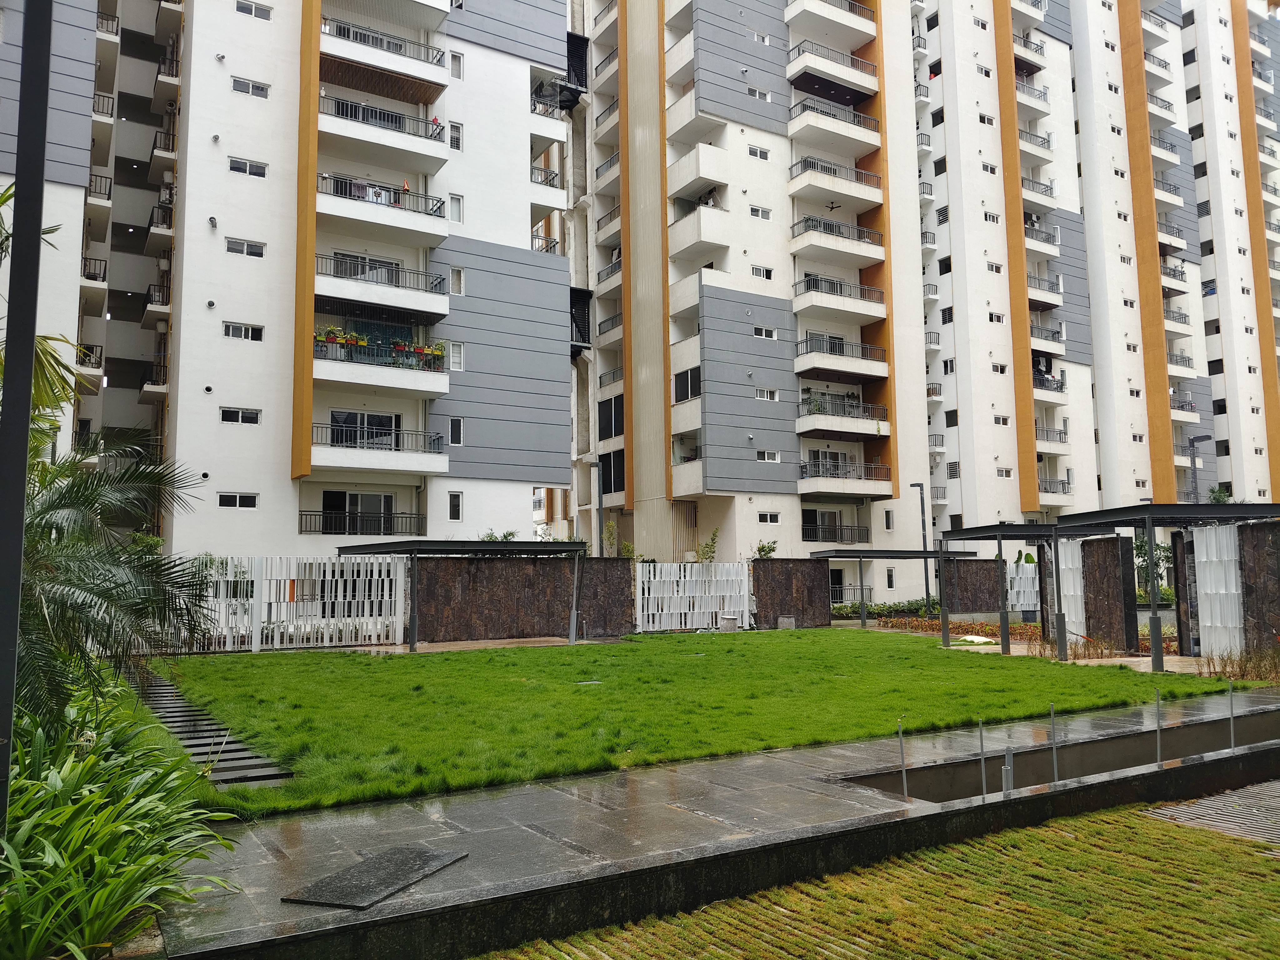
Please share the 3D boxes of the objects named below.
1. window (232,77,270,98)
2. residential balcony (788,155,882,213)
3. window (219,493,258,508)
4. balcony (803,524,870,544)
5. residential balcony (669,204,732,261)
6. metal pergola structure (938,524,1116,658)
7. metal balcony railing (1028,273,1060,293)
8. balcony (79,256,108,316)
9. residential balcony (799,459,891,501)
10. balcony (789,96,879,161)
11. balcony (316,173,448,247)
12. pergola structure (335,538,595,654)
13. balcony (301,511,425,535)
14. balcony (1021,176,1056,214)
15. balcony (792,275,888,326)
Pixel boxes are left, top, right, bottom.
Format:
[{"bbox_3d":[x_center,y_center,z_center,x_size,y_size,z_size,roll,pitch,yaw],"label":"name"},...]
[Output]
[{"bbox_3d":[-14.194,-14.293,35.095,1.333,0.576,0.121,3,-7,-32],"label":"window"},{"bbox_3d":[9.864,-14.833,48.541,4.880,1.400,1.600,3,-7,-31],"label":"residential balcony"},{"bbox_3d":[-13.985,0.731,33.502,1.367,0.530,0.121,3,-7,-32],"label":"window"},{"bbox_3d":[9.703,2.666,47.490,4.450,0.880,0.080,3,-8,-31],"label":"balcony"},{"bbox_3d":[2.845,-11.779,46.456,1.680,1.690,2.760,3,-7,-31],"label":"residential balcony"},{"bbox_3d":[8.237,2.308,20.471,2.550,2.570,2.500,0,-6,-10],"label":"metal pergola structure"},{"bbox_3d":[23.834,-11.615,57.641,3.182,0.797,0.697,3,-7,-32],"label":"metal balcony railing"},{"bbox_3d":[-19.566,-6.893,34.355,0.850,1.080,3.600,3,-8,-31],"label":"balcony"},{"bbox_3d":[9.969,0.005,46.947,5.000,1.500,1.720,3,-8,-31],"label":"residential balcony"},{"bbox_3d":[9.825,-17.810,48.871,4.880,1.390,1.600,3,-7,-31],"label":"balcony"},{"bbox_3d":[-9.743,-9.907,35.864,4.870,1.440,1.750,3,-7,-31],"label":"balcony"},{"bbox_3d":[-4.587,3.002,25.093,4.600,2.570,4.700,4,-8,-34],"label":"pergola structure"},{"bbox_3d":[-10.210,1.644,35.766,4.712,0.839,0.076,3,-7,-32],"label":"balcony"},{"bbox_3d":[23.414,-16.999,57.636,3.450,1.320,1.050,3,-7,-31],"label":"balcony"},{"bbox_3d":[9.987,-8.997,48.560,4.984,1.485,1.757,3,-7,-32],"label":"balcony"}]

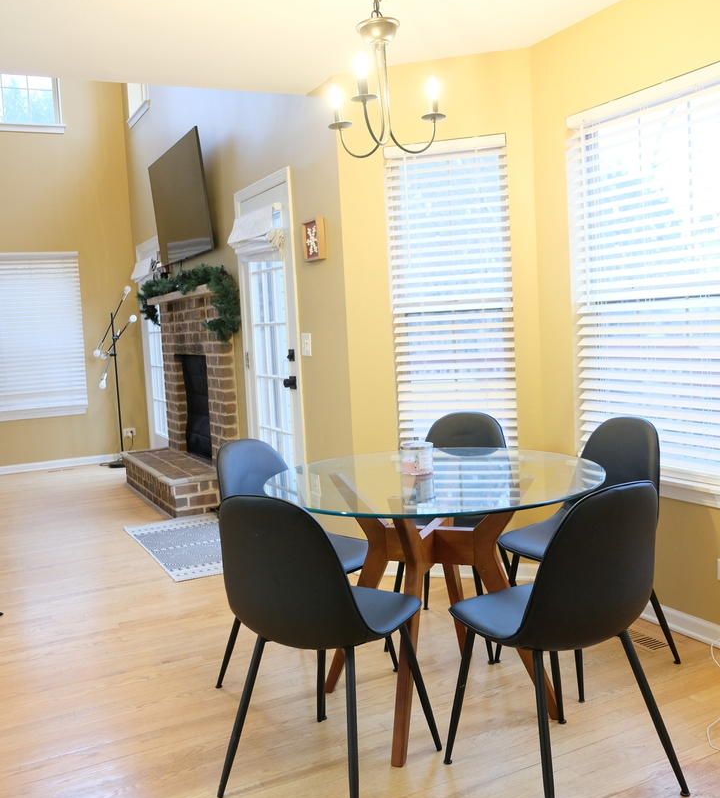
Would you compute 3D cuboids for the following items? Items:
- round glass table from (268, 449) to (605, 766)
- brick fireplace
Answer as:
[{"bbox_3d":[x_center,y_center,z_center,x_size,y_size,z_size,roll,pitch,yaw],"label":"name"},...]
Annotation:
[{"bbox_3d":[0.224,0.622,2.608,1.065,0.765,1.065,-3,5,0],"label":"round glass table"},{"bbox_3d":[-1.452,-0.027,6.235,0.500,1.550,1.840,-6,6,-27],"label":"brick fireplace"}]

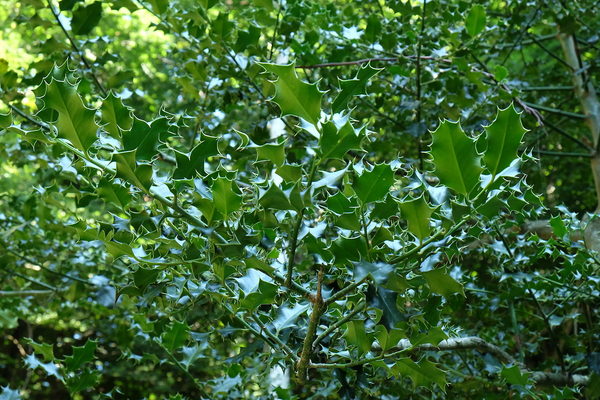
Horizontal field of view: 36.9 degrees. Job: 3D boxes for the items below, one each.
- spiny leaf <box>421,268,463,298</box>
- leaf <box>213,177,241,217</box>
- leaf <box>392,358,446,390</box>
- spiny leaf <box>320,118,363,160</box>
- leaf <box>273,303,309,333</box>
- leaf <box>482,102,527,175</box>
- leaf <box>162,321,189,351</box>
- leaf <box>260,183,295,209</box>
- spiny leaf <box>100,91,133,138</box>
[{"bbox_3d":[0.143,0.083,0.900,0.050,0.028,0.017,29,0,24],"label":"spiny leaf"},{"bbox_3d":[-0.085,-0.004,1.050,0.035,0.049,0.015,0,25,0],"label":"leaf"},{"bbox_3d":[0.139,0.204,1.050,0.063,0.032,0.017,18,0,20],"label":"leaf"},{"bbox_3d":[0.046,-0.067,1.000,0.057,0.049,0.016,-48,0,30],"label":"spiny leaf"},{"bbox_3d":[-0.010,0.124,0.950,0.049,0.030,0.016,-40,-6,-27],"label":"leaf"},{"bbox_3d":[0.195,-0.057,0.860,0.040,0.072,0.018,14,16,12],"label":"leaf"},{"bbox_3d":[-0.173,0.188,1.250,0.033,0.045,0.016,17,25,0],"label":"leaf"},{"bbox_3d":[-0.027,-0.004,1.050,0.043,0.028,0.022,20,0,-30],"label":"leaf"},{"bbox_3d":[-0.183,-0.085,0.900,0.034,0.053,0.018,-12,23,-10],"label":"spiny leaf"}]

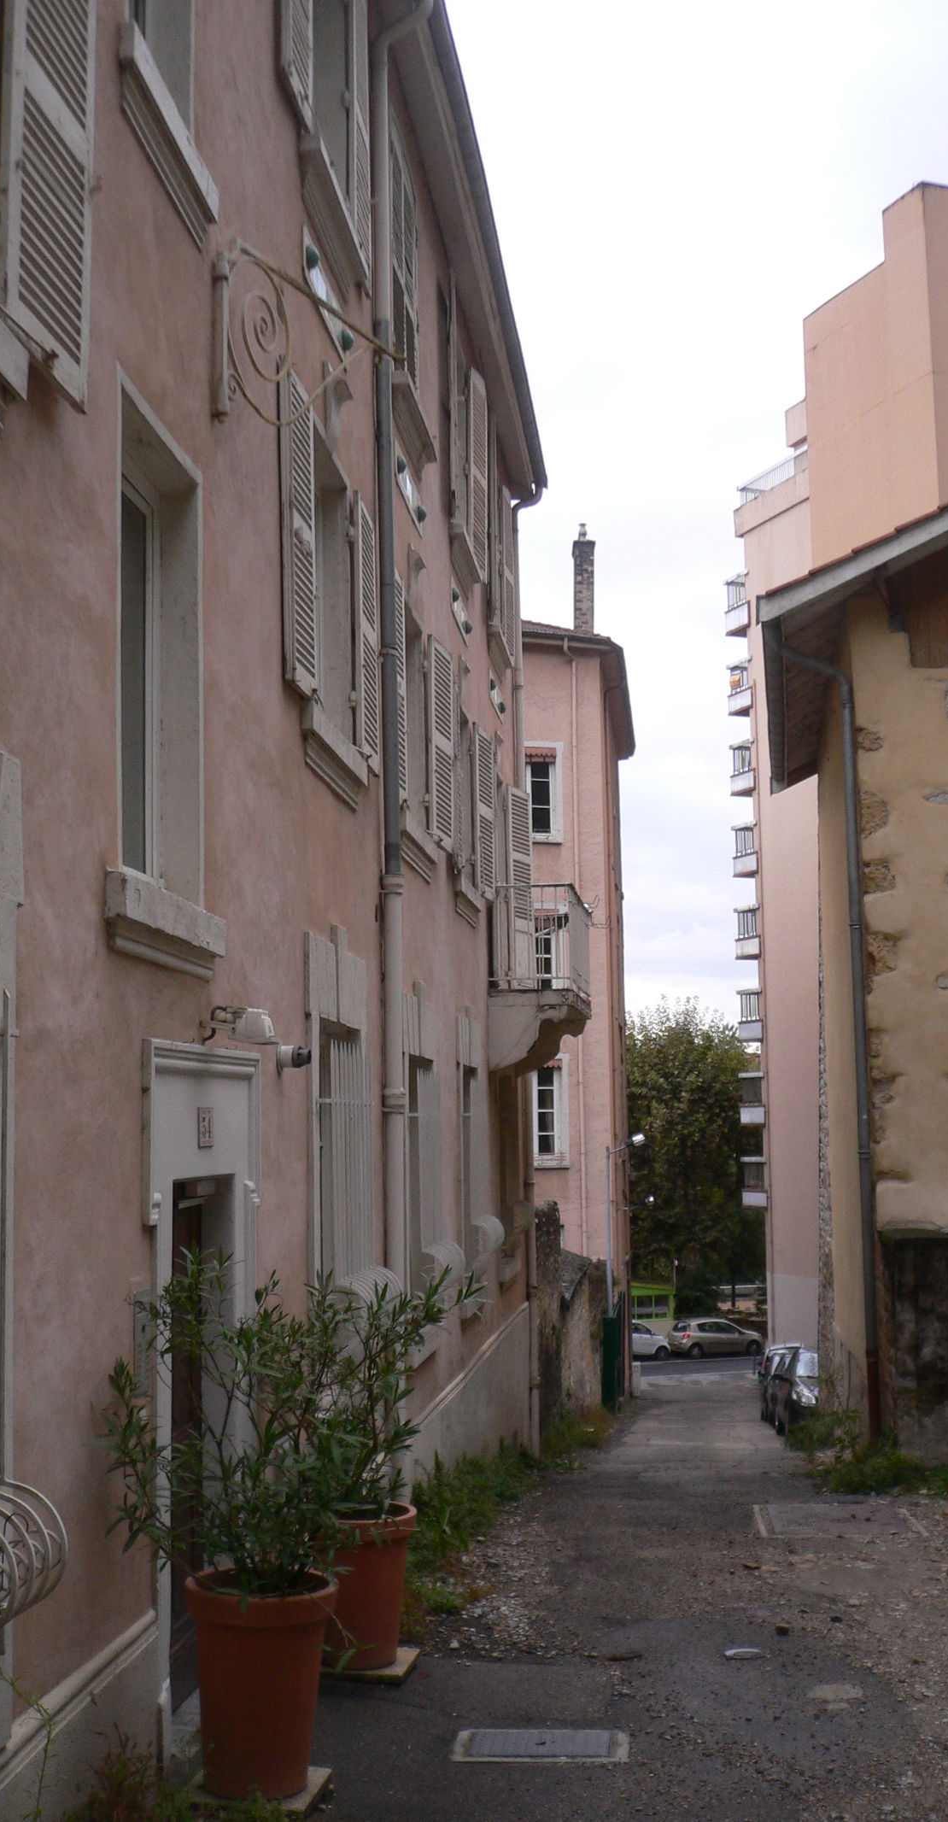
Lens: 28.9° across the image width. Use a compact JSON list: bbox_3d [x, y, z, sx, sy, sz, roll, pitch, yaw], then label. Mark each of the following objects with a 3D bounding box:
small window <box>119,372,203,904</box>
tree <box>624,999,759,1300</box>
[{"bbox_3d":[-1.209,-0.899,6.639,0.200,1.680,1.080,-2,-7,6],"label":"small window"},{"bbox_3d":[9.817,11.815,87.933,9.000,14.889,9.000,-2,-7,6],"label":"tree"}]

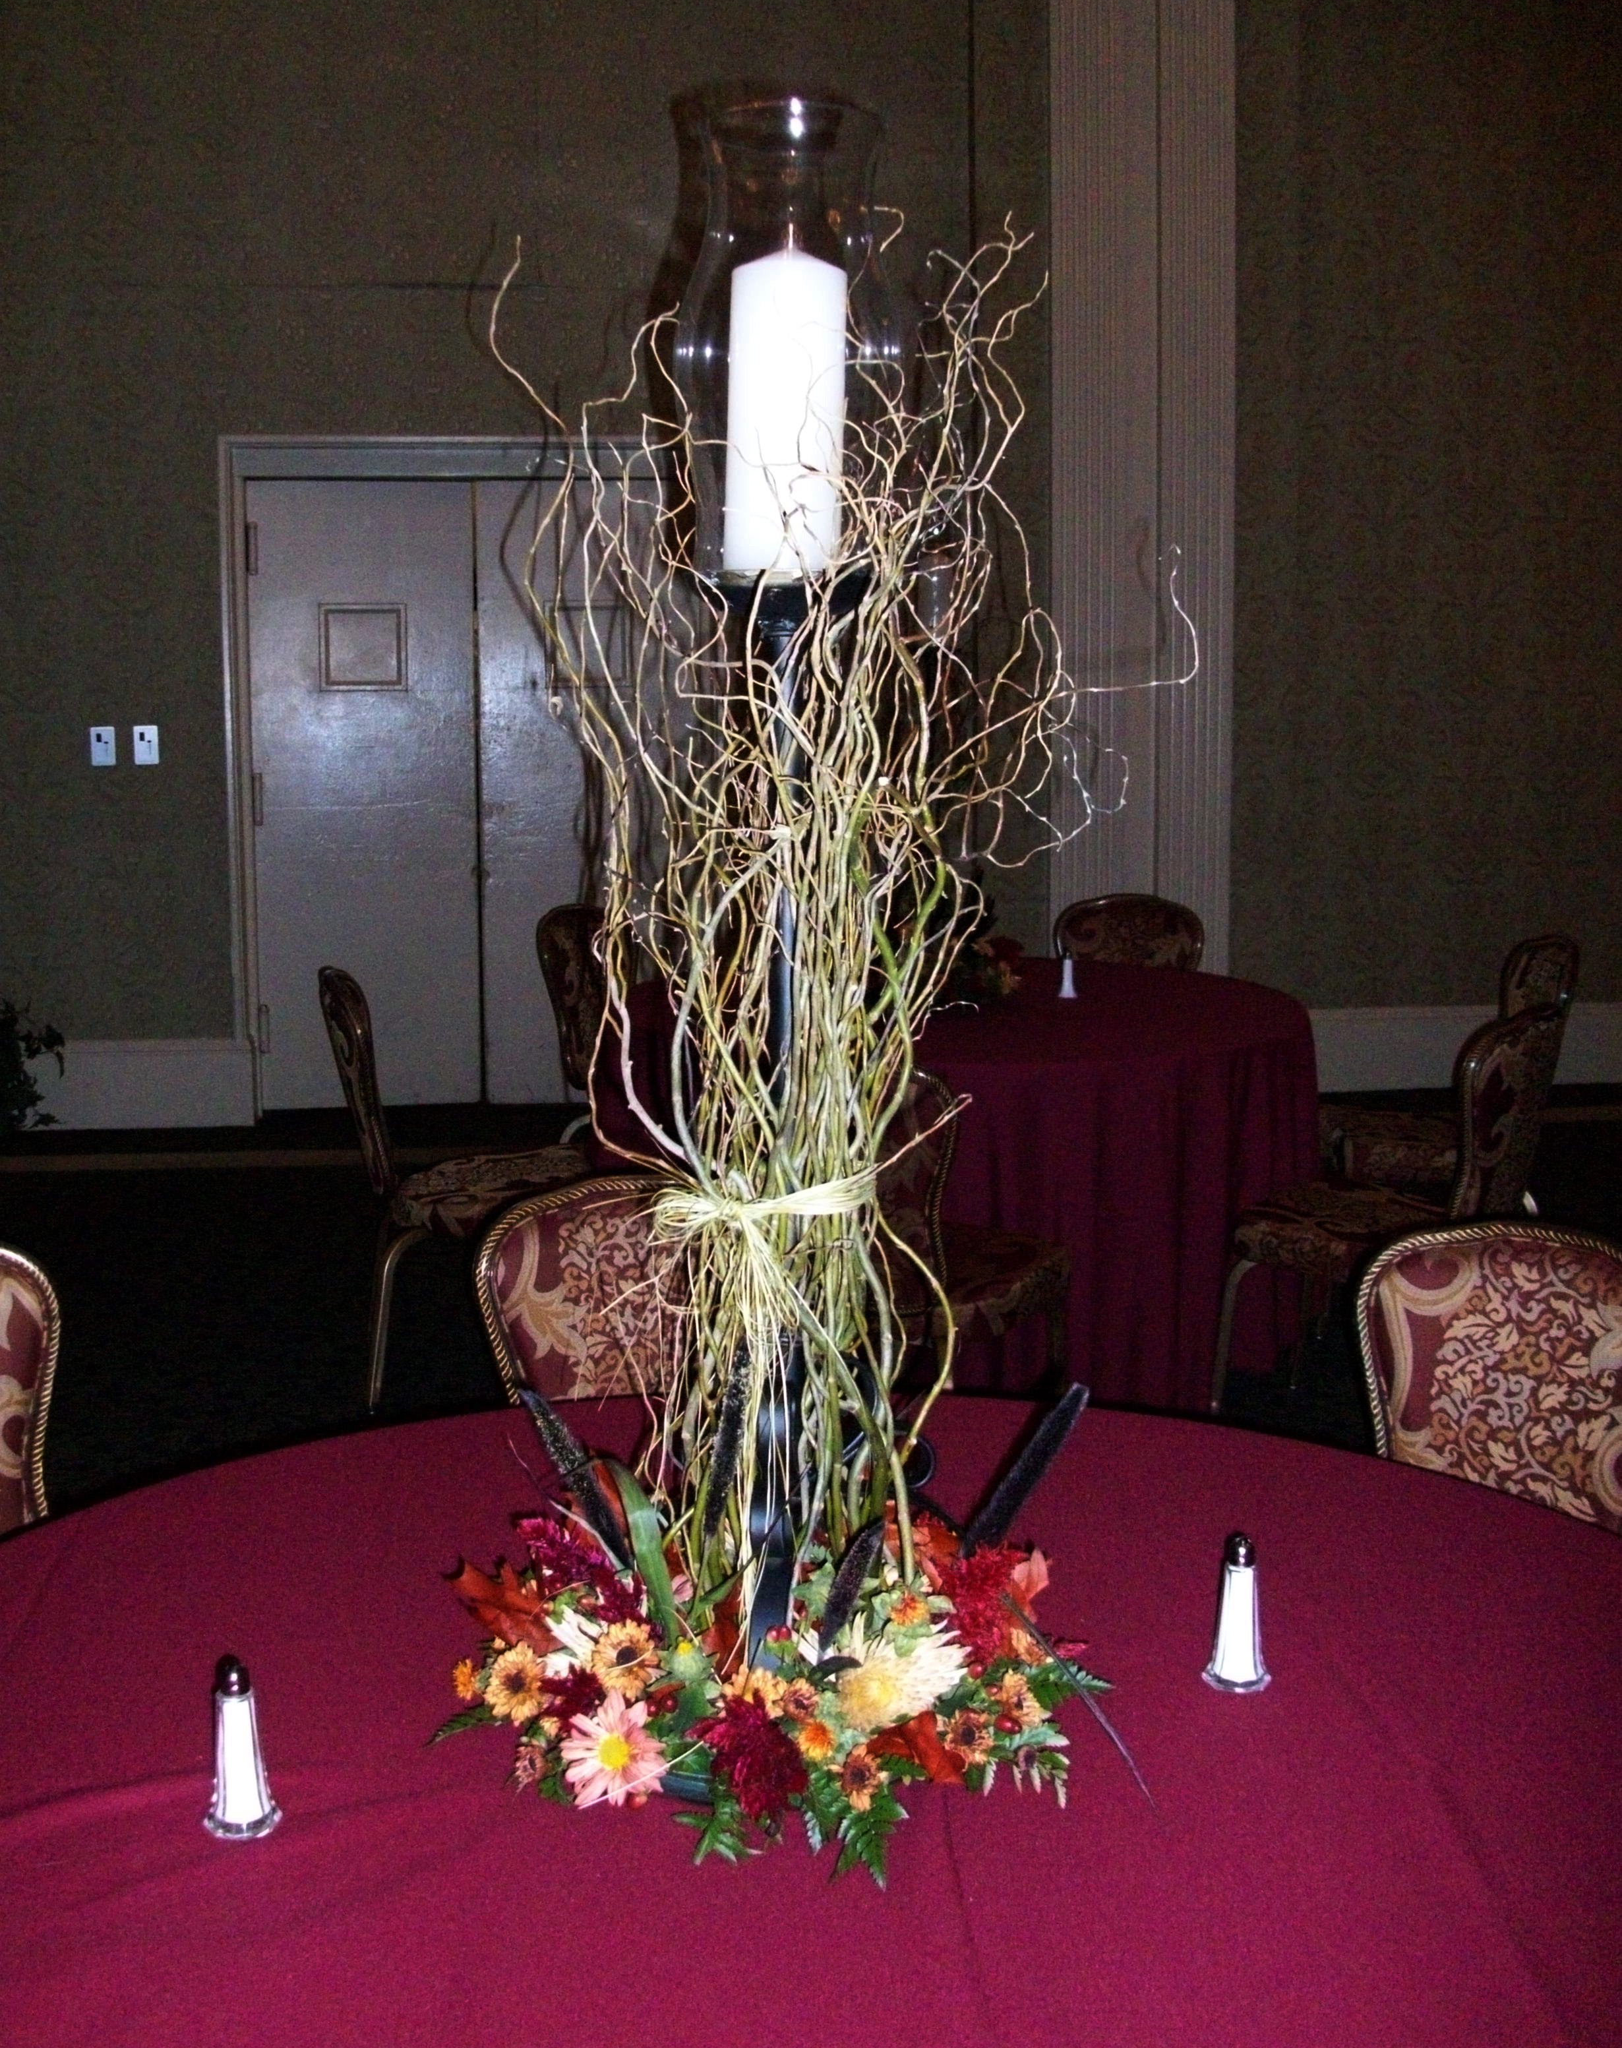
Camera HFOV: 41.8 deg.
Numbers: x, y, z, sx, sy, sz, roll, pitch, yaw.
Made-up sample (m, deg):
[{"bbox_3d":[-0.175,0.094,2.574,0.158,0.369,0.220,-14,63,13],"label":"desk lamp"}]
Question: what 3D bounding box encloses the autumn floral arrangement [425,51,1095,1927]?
[{"bbox_3d":[-0.020,-0.032,1.369,0.450,1.030,0.420,0,8,0],"label":"autumn floral arrangement"}]

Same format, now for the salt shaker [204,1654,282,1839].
[{"bbox_3d":[-0.354,0.443,1.315,0.048,0.108,0.048,0,8,0],"label":"salt shaker"}]

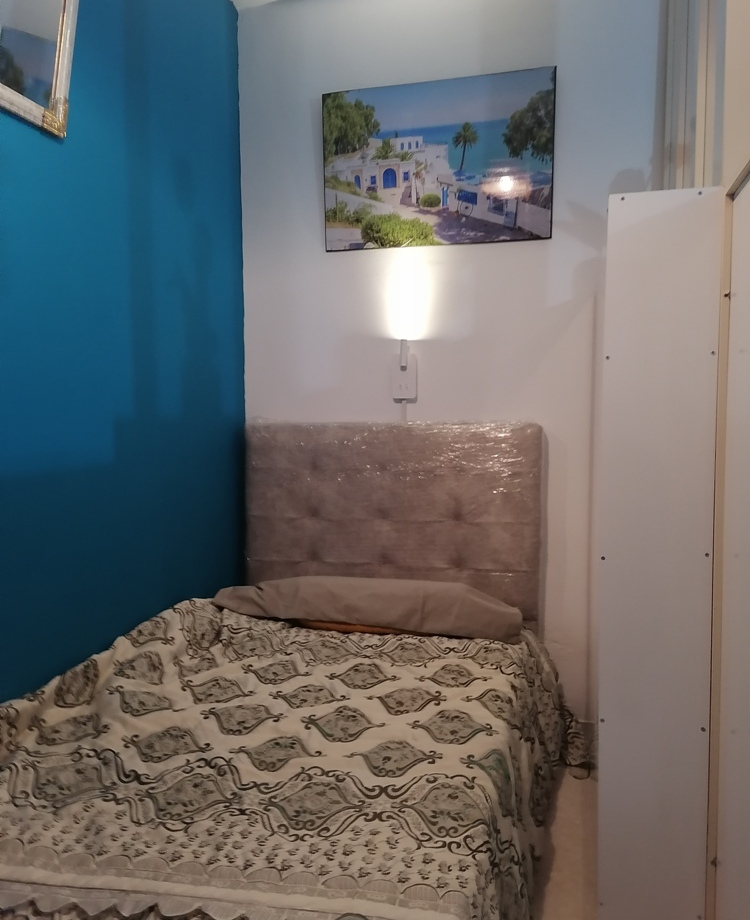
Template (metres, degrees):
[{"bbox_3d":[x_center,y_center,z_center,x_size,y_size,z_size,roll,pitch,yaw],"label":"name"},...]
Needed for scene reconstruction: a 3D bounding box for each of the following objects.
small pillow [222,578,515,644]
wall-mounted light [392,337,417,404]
[{"bbox_3d":[-0.023,0.455,2.484,0.980,0.130,0.360,1,4,18],"label":"small pillow"},{"bbox_3d":[0.106,-0.318,2.682,0.085,0.217,0.080,1,4,14],"label":"wall-mounted light"}]

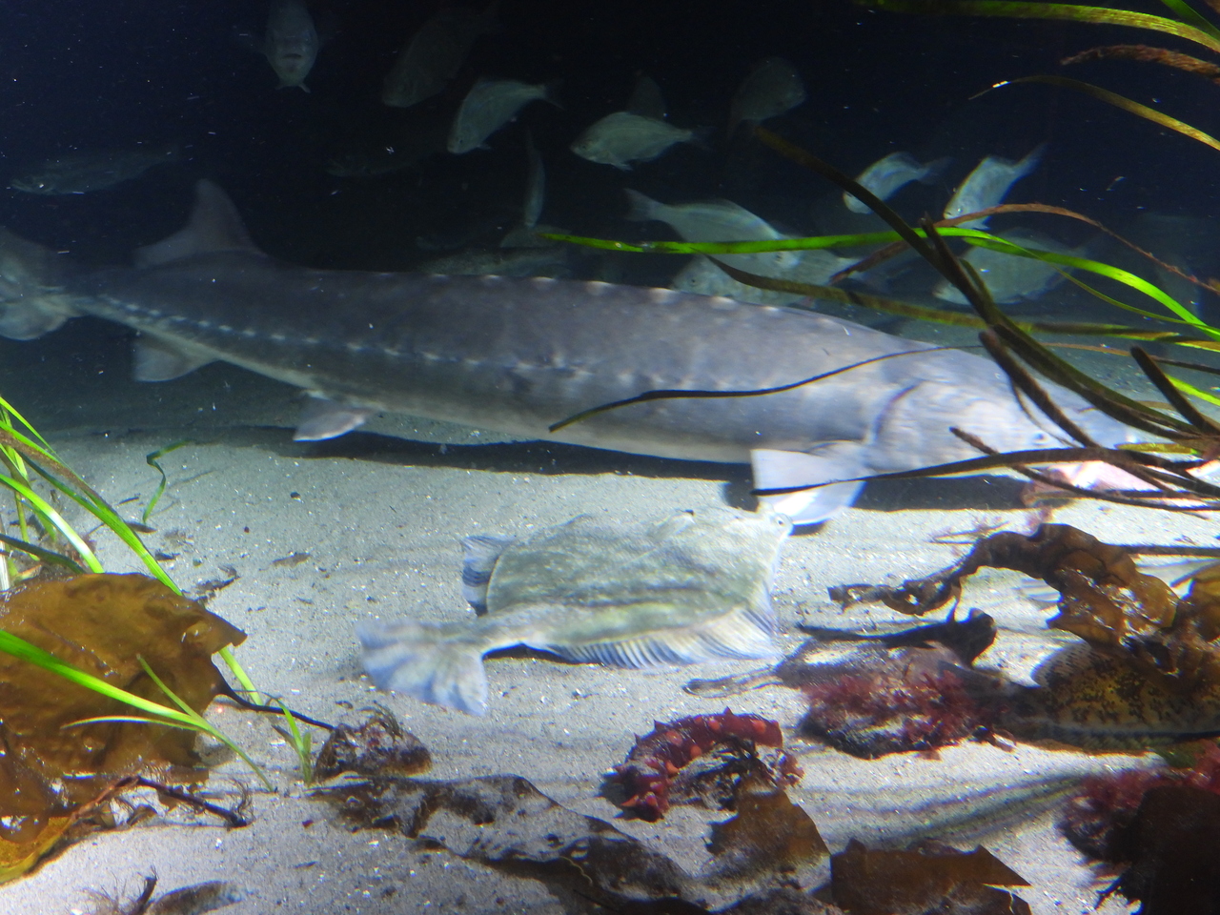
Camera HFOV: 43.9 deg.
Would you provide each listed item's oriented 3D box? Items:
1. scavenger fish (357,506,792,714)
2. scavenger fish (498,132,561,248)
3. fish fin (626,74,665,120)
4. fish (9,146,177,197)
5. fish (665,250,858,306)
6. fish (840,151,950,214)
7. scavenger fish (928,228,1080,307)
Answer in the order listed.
[{"bbox_3d":[-0.027,0.137,1.470,0.470,0.065,0.250,-13,23,-31],"label":"scavenger fish"},{"bbox_3d":[-0.156,-0.542,3.000,0.045,0.110,0.250,3,51,15],"label":"scavenger fish"},{"bbox_3d":[0.075,-0.756,3.200,0.090,0.105,0.020,0,13,0],"label":"fish fin"},{"bbox_3d":[-1.088,-0.607,3.200,0.350,0.080,0.055,-9,14,-4],"label":"fish"},{"bbox_3d":[0.262,-0.301,2.500,0.310,0.120,0.050,2,13,-4],"label":"fish"},{"bbox_3d":[0.524,-0.512,2.800,0.225,0.085,0.045,-28,22,-17],"label":"fish"},{"bbox_3d":[0.743,-0.356,2.850,0.265,0.120,0.050,-14,13,1],"label":"scavenger fish"}]

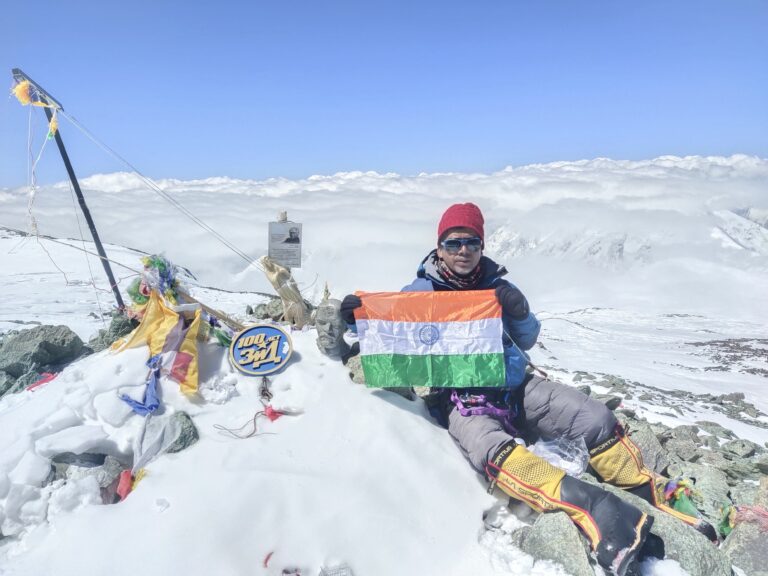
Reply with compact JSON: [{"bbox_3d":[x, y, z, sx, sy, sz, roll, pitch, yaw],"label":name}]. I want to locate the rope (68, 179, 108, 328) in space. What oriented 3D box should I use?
[{"bbox_3d":[-1.561,-0.178,2.700,0.100,0.800,0.080,-10,16,-29],"label":"rope"}]

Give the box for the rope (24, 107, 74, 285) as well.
[{"bbox_3d":[-1.699,-0.457,2.600,0.230,0.880,0.140,-11,17,-31],"label":"rope"}]

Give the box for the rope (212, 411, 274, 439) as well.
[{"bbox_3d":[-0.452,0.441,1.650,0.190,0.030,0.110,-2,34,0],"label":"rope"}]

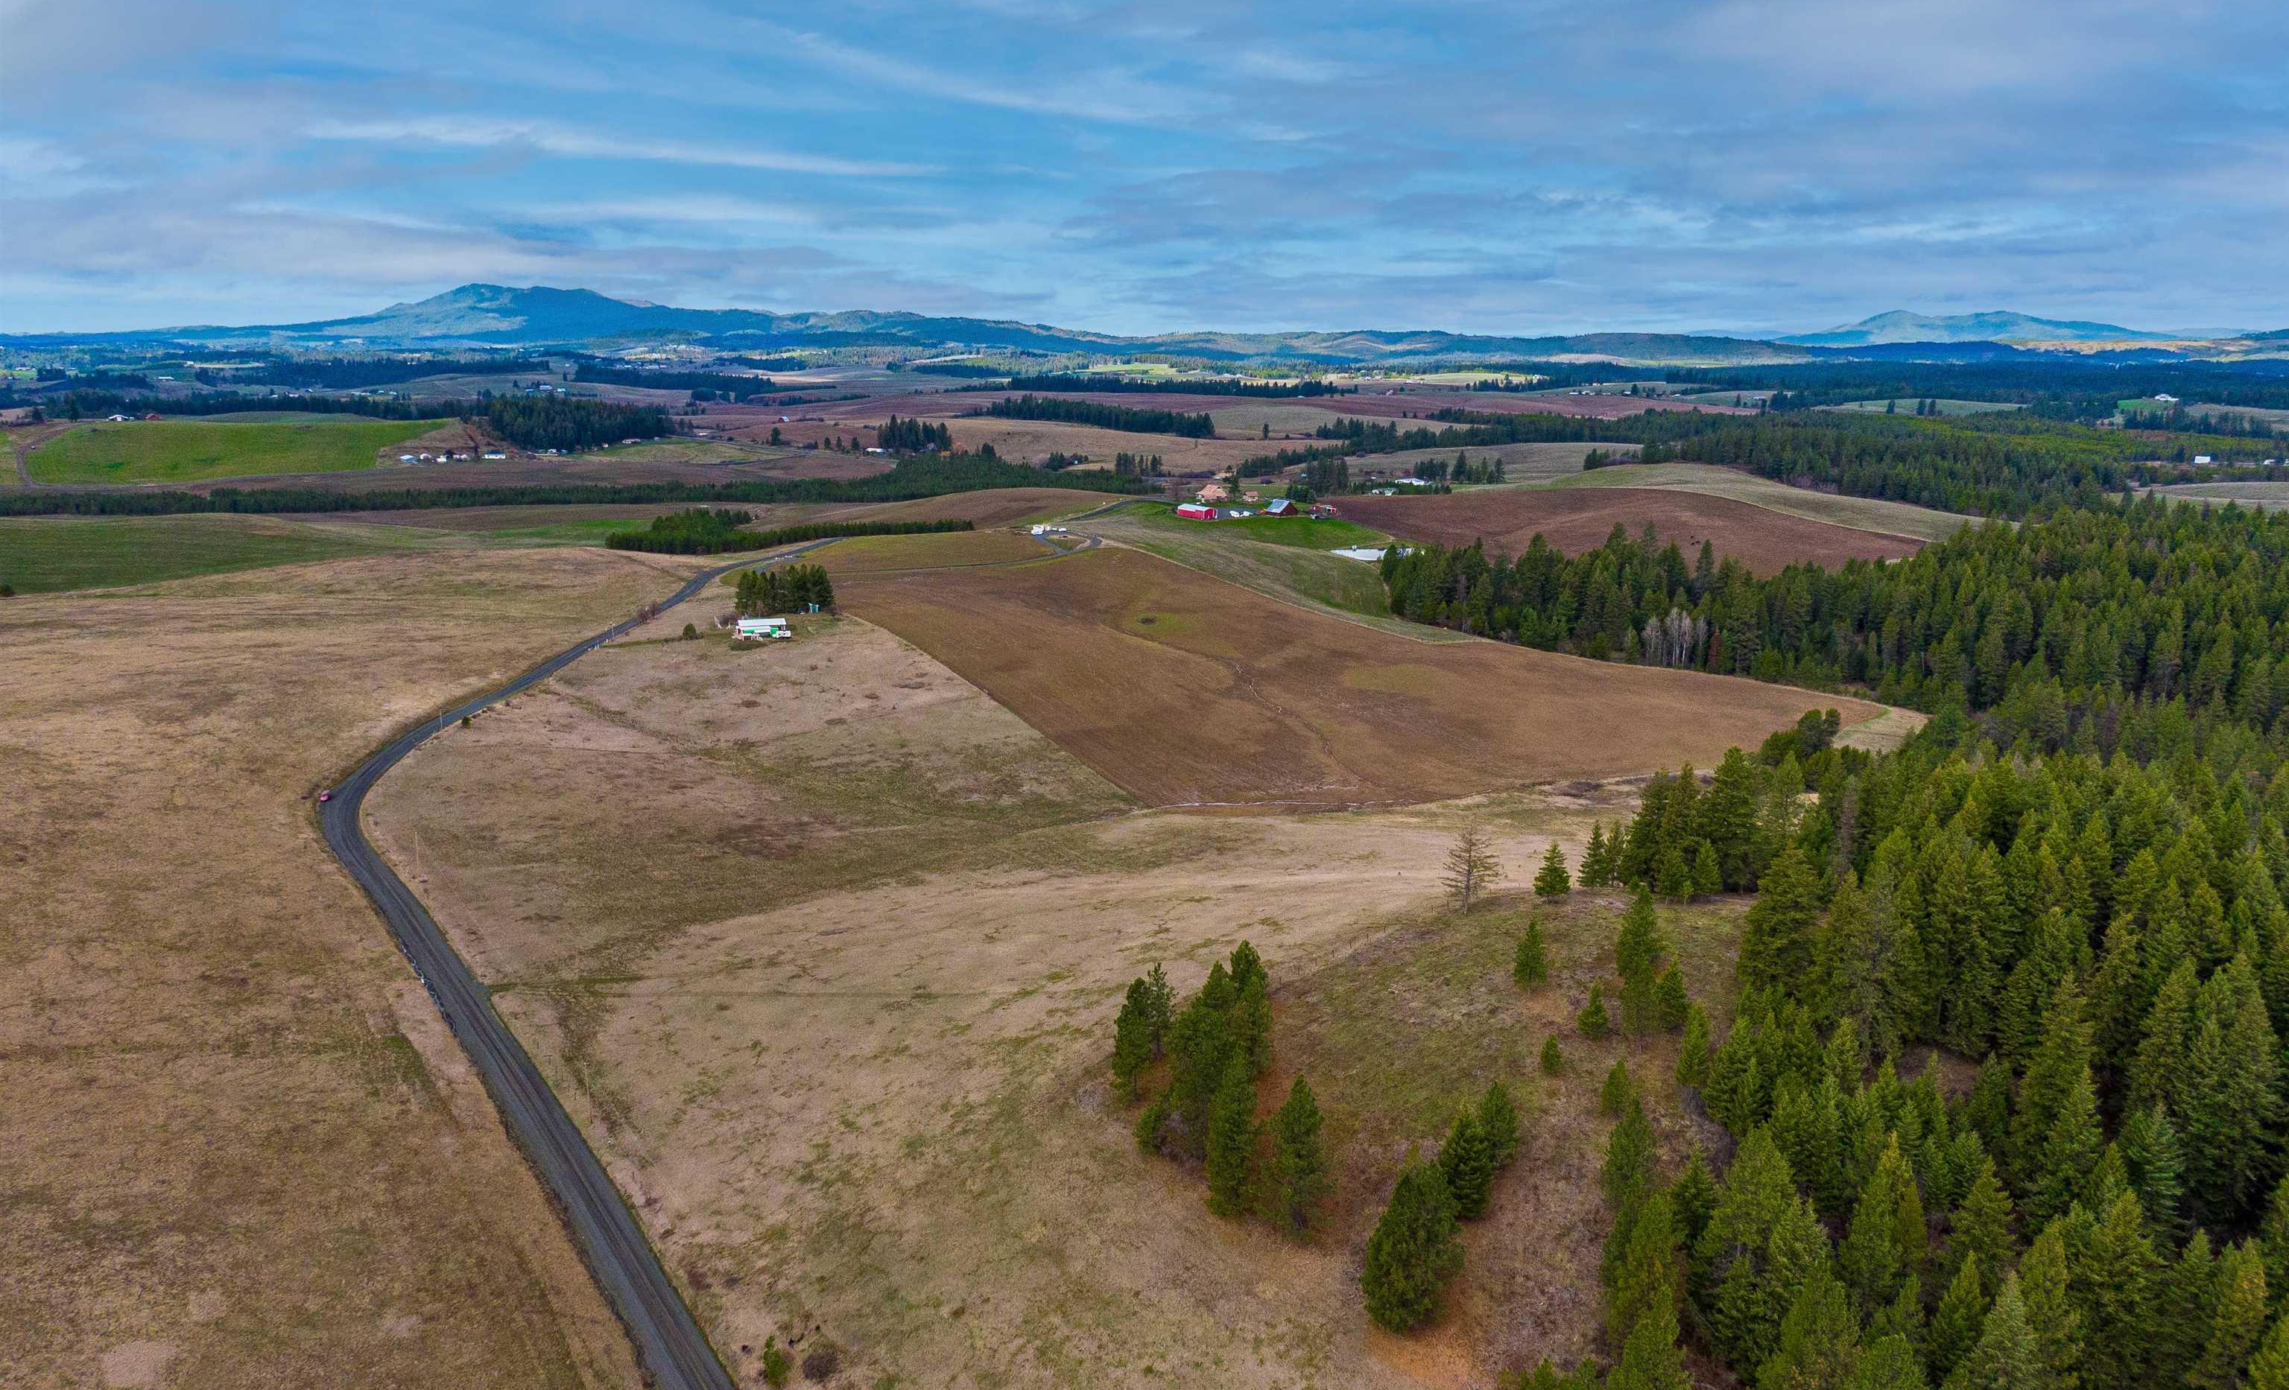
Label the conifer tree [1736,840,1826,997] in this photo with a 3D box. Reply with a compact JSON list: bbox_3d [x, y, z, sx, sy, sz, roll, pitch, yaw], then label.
[{"bbox_3d":[98.010,35.260,243.360,13.170,26.120,13.170,0,12,0],"label":"conifer tree"}]

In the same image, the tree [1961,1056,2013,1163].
[{"bbox_3d":[86.820,43.090,163.520,5.190,12.640,5.190,0,13,0],"label":"tree"}]

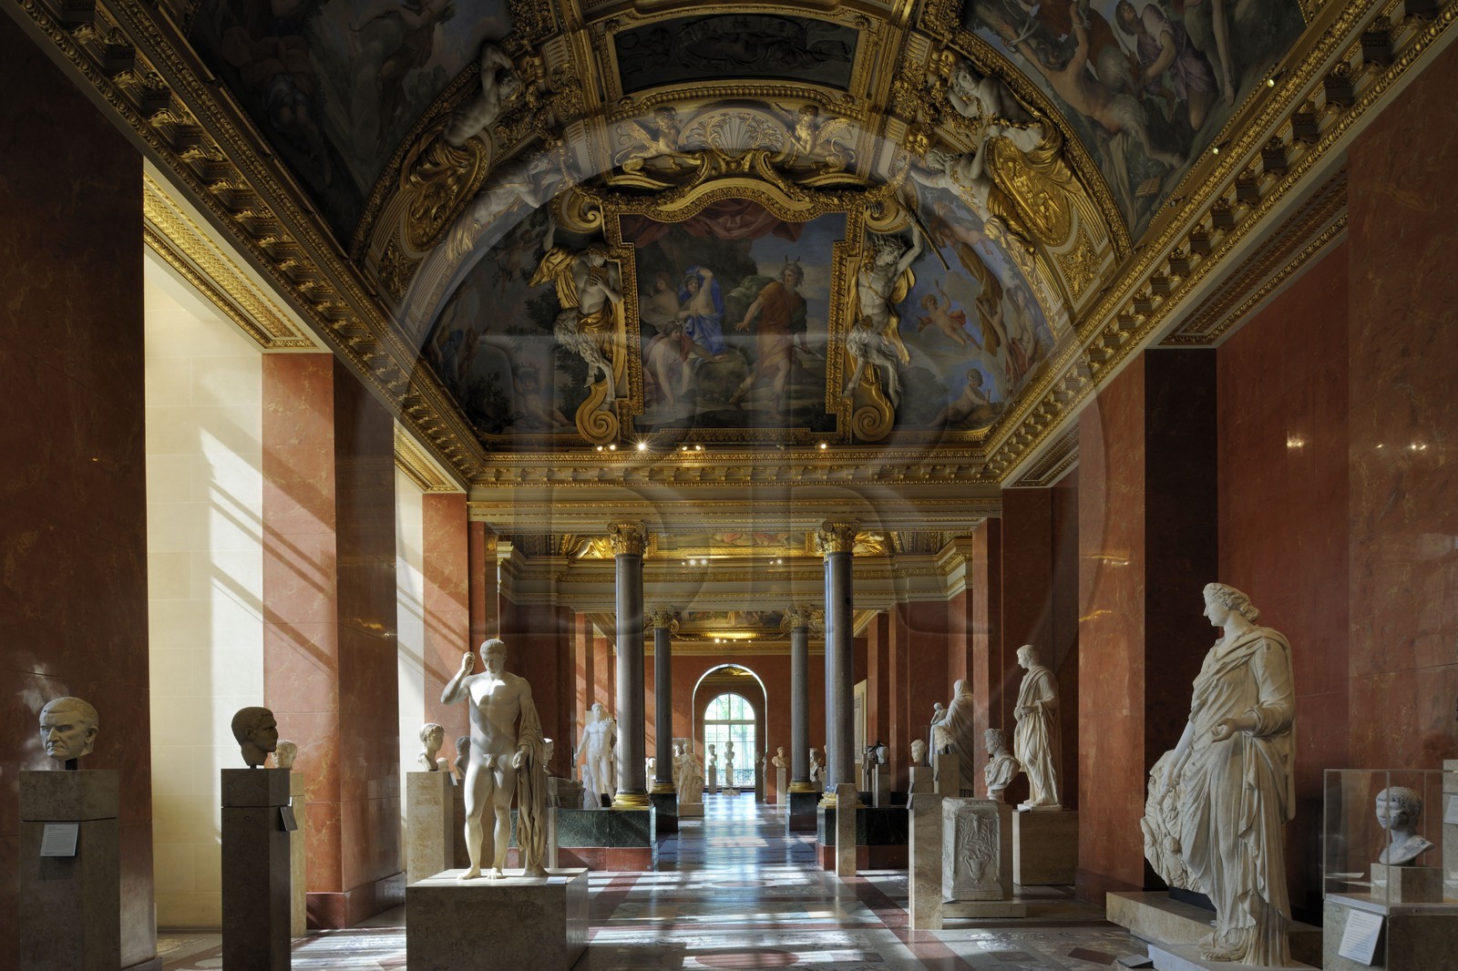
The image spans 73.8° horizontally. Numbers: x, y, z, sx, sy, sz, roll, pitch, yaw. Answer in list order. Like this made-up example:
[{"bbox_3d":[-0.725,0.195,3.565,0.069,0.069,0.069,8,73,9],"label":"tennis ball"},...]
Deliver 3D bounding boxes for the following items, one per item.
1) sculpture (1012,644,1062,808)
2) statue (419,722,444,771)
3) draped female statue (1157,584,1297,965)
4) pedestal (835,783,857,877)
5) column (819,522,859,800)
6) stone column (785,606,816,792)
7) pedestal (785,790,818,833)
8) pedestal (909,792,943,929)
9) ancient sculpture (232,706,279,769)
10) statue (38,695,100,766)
[{"bbox_3d":[3.868,3.024,12.200,0.620,2.050,0.720,2,-6,-15],"label":"sculpture"},{"bbox_3d":[-2.601,2.292,8.500,0.240,0.410,0.300,-3,-9,15],"label":"statue"},{"bbox_3d":[3.180,1.834,6.200,0.580,2.350,0.680,2,-7,-17],"label":"draped female statue"},{"bbox_3d":[1.527,4.493,12.650,0.240,1.200,0.250,0,-9,0],"label":"pedestal"},{"bbox_3d":[1.544,2.528,13.650,0.570,4.000,0.570,0,-6,0],"label":"column"},{"bbox_3d":[1.558,4.638,21.100,0.660,4.040,0.660,0,-9,0],"label":"stone column"},{"bbox_3d":[1.608,7.087,21.100,0.640,0.840,0.900,0,-9,0],"label":"pedestal"},{"bbox_3d":[1.737,3.310,8.560,0.250,1.185,0.255,0,-7,0],"label":"pedestal"},{"bbox_3d":[-2.637,1.399,5.400,0.260,0.320,0.220,1,-9,-9],"label":"ancient sculpture"},{"bbox_3d":[-3.094,1.146,4.550,0.210,0.300,0.250,0,-7,2],"label":"statue"}]

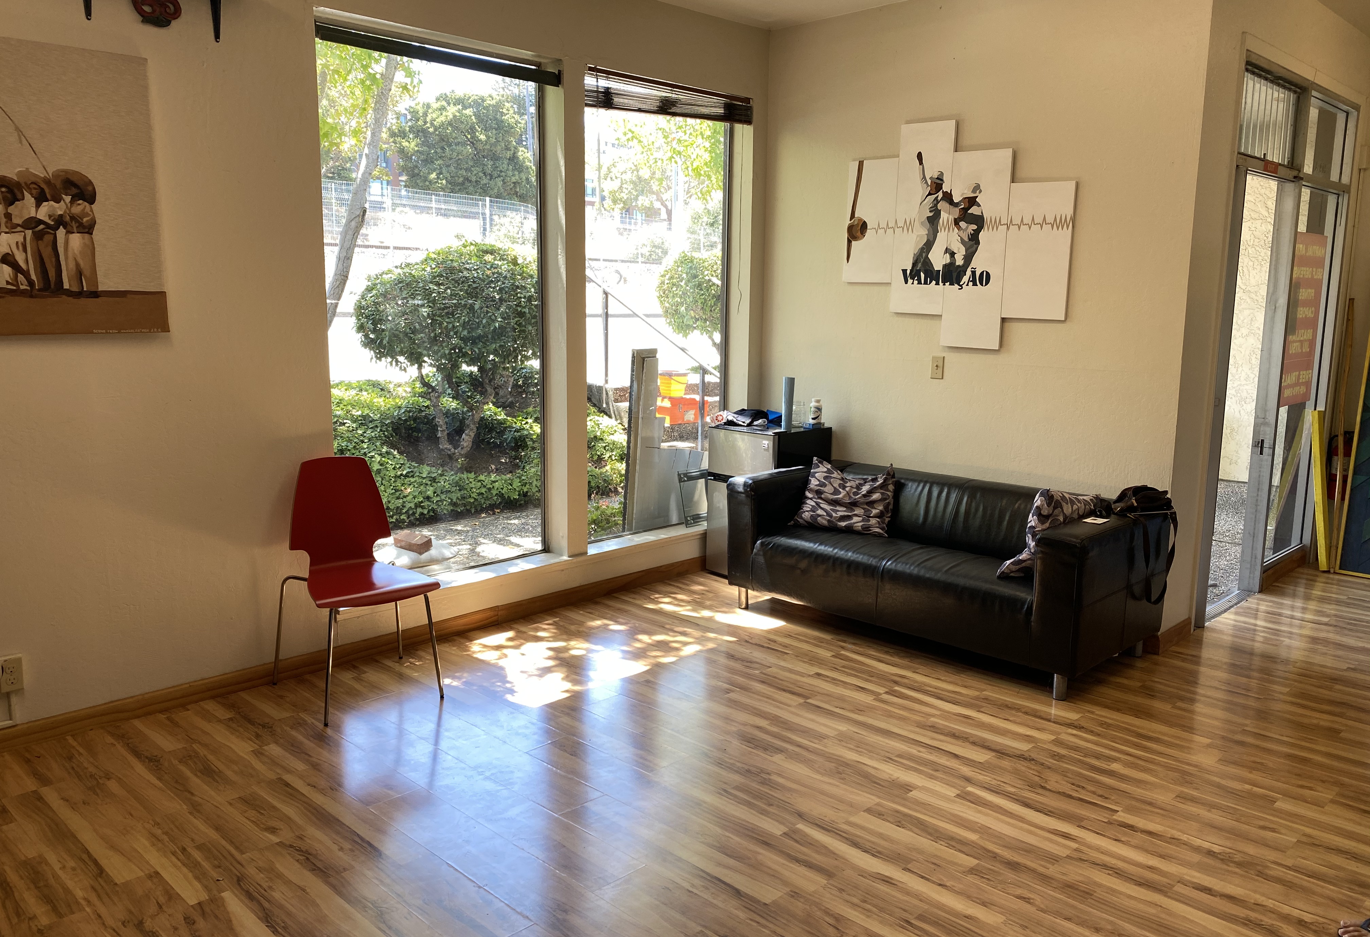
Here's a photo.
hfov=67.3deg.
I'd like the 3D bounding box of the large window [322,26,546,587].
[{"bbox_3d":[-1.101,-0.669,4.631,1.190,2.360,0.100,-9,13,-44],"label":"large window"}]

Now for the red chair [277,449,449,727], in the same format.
[{"bbox_3d":[-1.264,0.434,3.974,0.540,0.885,0.530,-7,12,-37],"label":"red chair"}]

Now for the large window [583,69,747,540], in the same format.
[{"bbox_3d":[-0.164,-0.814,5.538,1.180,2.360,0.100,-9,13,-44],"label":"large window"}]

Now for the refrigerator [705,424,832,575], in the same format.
[{"bbox_3d":[0.472,0.175,5.767,0.500,0.830,0.480,-9,13,-44],"label":"refrigerator"}]

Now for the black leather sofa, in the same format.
[{"bbox_3d":[1.151,0.434,4.789,0.860,0.660,1.790,-9,13,-44],"label":"black leather sofa"}]

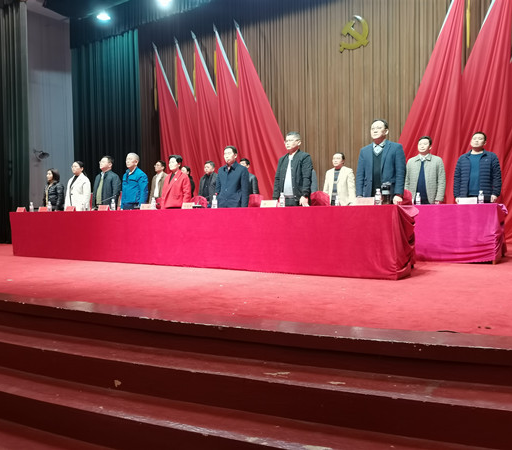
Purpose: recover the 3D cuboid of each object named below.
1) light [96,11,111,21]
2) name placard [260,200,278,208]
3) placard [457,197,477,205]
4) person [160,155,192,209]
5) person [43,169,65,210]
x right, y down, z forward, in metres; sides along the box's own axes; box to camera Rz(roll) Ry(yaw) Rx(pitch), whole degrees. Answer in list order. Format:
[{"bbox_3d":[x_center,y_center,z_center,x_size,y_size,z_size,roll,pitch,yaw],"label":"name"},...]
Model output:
[{"bbox_3d":[-3.694,-5.075,11.757,0.280,0.220,0.260,0,2,31],"label":"light"},{"bbox_3d":[0.167,-0.247,5.782,0.210,0.090,0.085,0,2,32],"label":"name placard"},{"bbox_3d":[2.752,-0.315,6.315,0.250,0.090,0.070,0,2,31],"label":"placard"},{"bbox_3d":[-1.258,-0.300,7.692,0.460,1.600,0.300,0,2,31],"label":"person"},{"bbox_3d":[-3.757,-0.271,9.082,0.450,1.567,0.300,0,2,32],"label":"person"}]

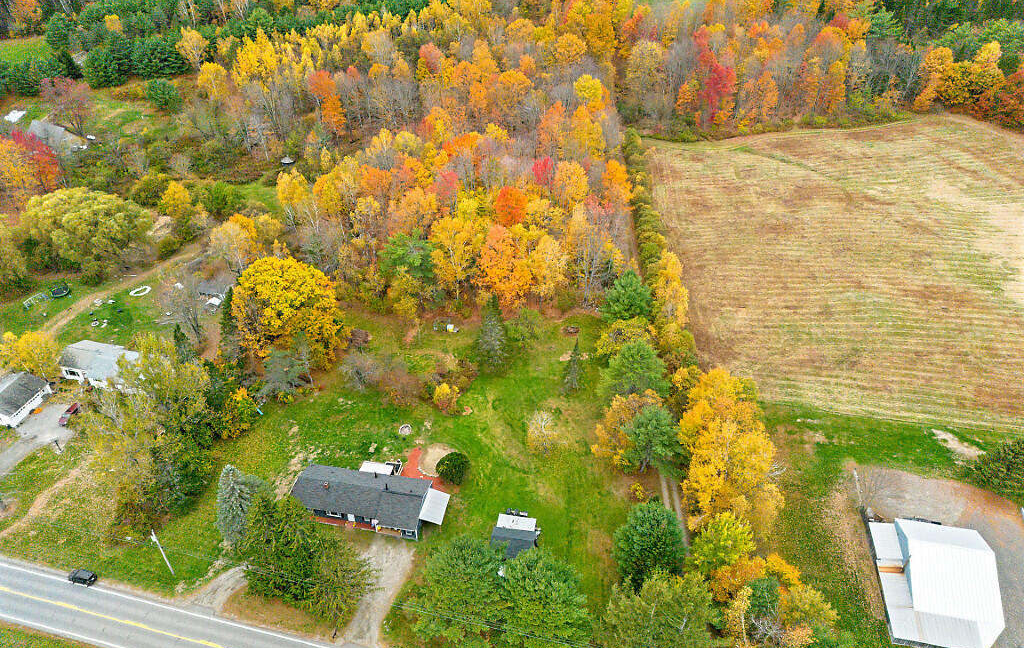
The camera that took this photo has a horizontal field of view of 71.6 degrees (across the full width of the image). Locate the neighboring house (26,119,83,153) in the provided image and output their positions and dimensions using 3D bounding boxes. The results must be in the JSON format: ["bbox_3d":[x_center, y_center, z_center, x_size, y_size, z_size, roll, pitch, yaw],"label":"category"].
[{"bbox_3d":[-149.500,-61.400,231.500,16.500,7.000,8.800,20,42,23],"label":"neighboring house"}]

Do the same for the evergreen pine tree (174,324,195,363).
[{"bbox_3d":[-69.153,3.876,149.094,4.300,9.800,4.300,0,36,0],"label":"evergreen pine tree"}]

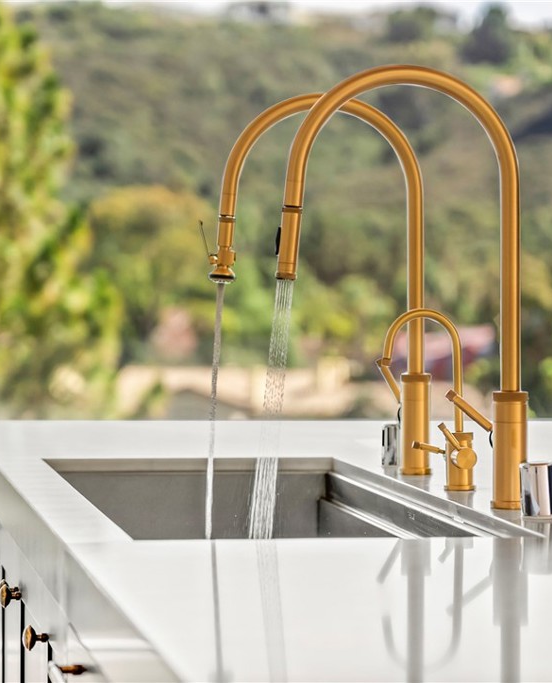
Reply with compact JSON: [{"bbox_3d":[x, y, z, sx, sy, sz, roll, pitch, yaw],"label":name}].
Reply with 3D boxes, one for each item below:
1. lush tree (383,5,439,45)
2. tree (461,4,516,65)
[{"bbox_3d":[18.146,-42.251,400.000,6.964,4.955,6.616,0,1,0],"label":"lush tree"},{"bbox_3d":[28.458,-41.046,400.000,7.232,7.901,6.870,0,1,0],"label":"tree"}]

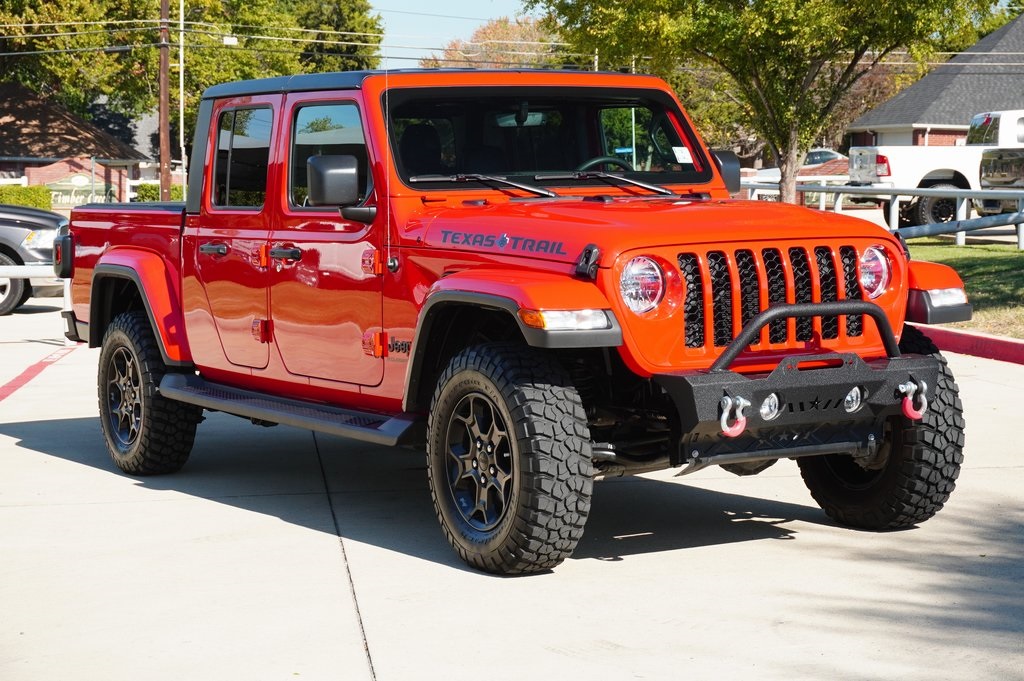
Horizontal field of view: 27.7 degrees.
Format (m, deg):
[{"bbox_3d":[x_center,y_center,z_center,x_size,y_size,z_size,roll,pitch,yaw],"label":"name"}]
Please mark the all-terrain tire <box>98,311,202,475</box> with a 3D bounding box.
[{"bbox_3d":[-1.782,0.259,10.156,0.260,0.785,0.795,-4,4,-30],"label":"all-terrain tire"}]

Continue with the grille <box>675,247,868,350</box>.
[{"bbox_3d":[0.893,-0.156,7.139,0.780,0.340,0.090,-4,4,-30],"label":"grille"}]

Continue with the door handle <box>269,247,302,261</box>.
[{"bbox_3d":[-0.944,-0.361,8.614,0.060,0.050,0.220,-4,4,-30],"label":"door handle"}]

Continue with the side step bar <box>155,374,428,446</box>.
[{"bbox_3d":[-0.981,0.284,8.716,0.180,0.105,2.320,-4,4,-30],"label":"side step bar"}]

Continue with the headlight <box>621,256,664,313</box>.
[{"bbox_3d":[0.432,-0.187,6.958,0.195,0.195,0.110,-4,4,-30],"label":"headlight"}]

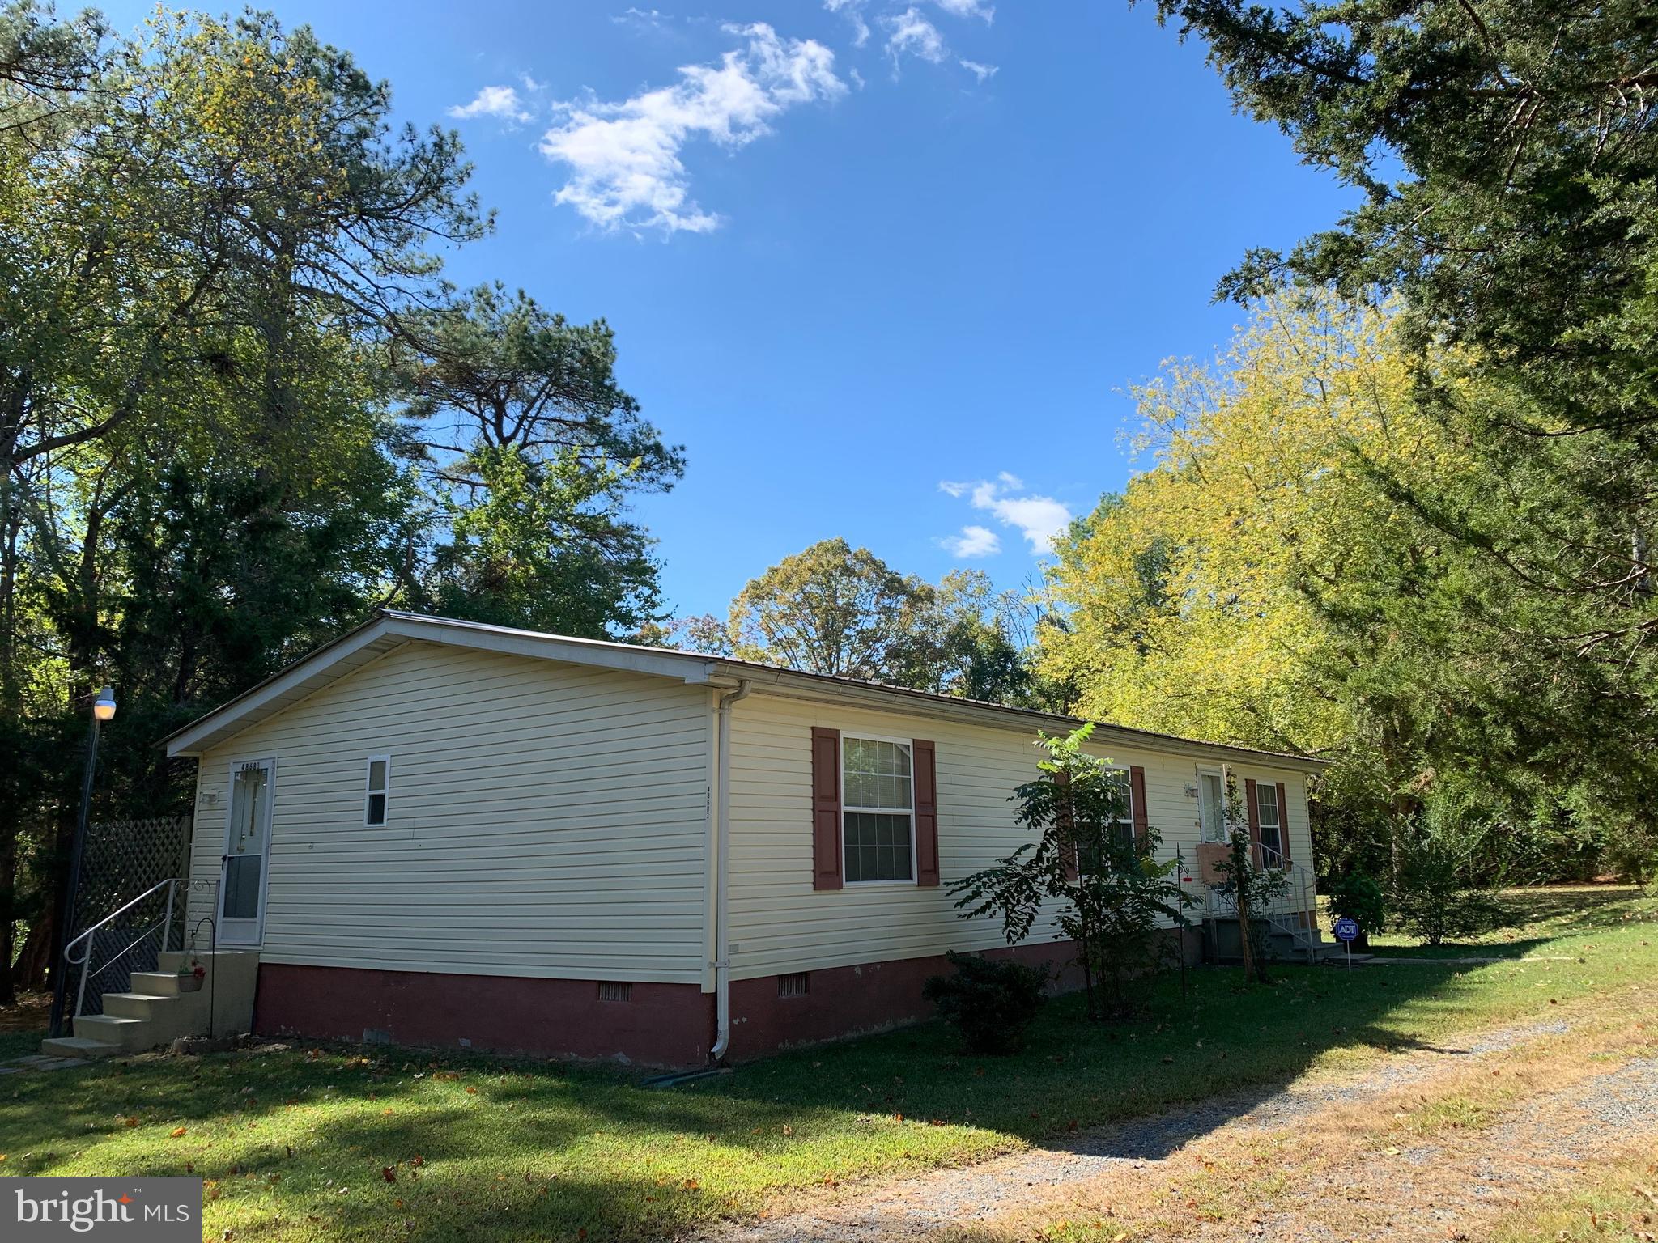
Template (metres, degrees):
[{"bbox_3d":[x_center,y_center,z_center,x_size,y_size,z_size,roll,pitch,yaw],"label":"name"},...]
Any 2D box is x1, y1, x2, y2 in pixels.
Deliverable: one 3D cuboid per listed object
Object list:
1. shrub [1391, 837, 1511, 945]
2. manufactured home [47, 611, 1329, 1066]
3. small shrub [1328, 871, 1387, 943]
[{"bbox_3d":[9.730,4.312,19.830,1.815,1.649,1.815,-7,-12,25],"label":"shrub"},{"bbox_3d":[0.513,2.988,17.826,9.050,4.130,16.400,-10,-14,36],"label":"manufactured home"},{"bbox_3d":[8.155,4.490,19.416,0.929,1.220,0.929,-6,-12,22],"label":"small shrub"}]

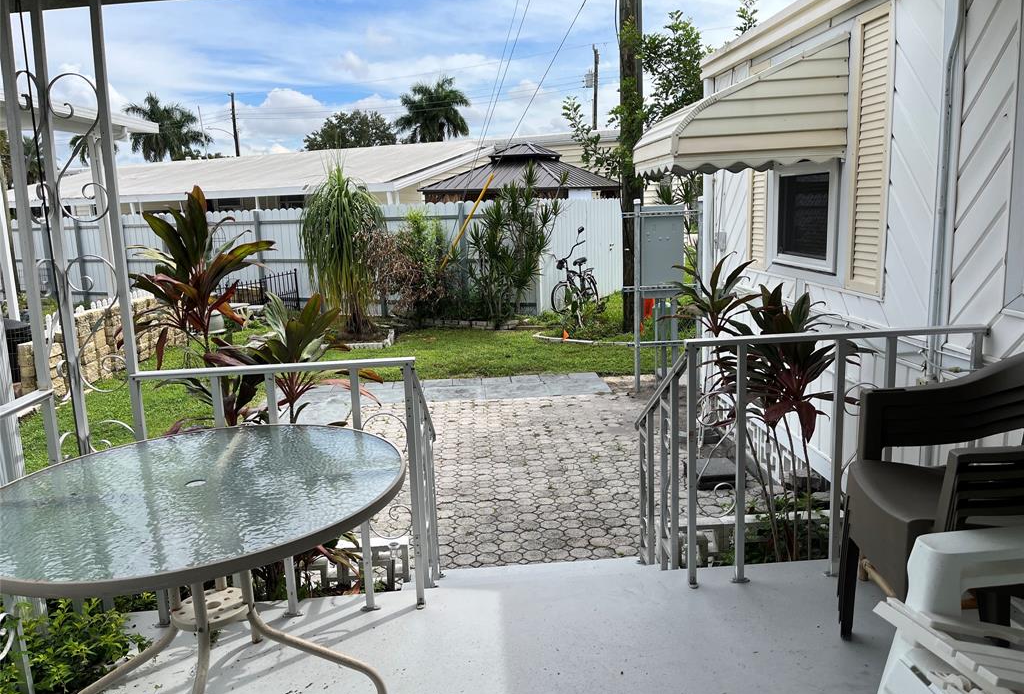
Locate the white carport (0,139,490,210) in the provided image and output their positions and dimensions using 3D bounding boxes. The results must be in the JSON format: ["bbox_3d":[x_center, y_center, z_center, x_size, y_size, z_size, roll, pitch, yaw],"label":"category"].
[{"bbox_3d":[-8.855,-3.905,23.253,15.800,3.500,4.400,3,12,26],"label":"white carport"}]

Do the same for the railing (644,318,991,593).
[{"bbox_3d":[1.147,0.444,3.193,1.130,1.160,0.820,-3,11,-4],"label":"railing"}]

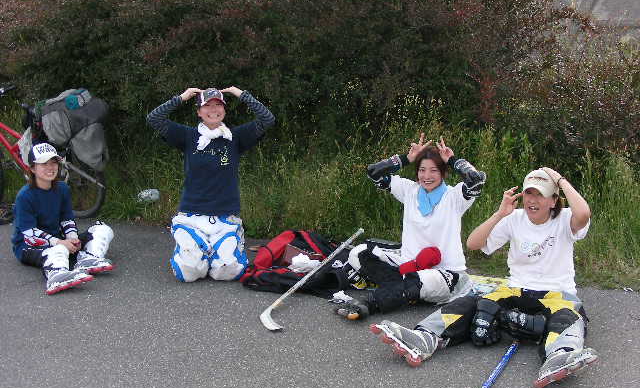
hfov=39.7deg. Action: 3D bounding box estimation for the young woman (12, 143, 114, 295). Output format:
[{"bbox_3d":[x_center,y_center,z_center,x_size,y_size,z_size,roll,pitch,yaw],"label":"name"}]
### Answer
[{"bbox_3d":[-1.558,0.084,5.392,0.512,0.790,0.941,-7,13,-34],"label":"young woman"}]

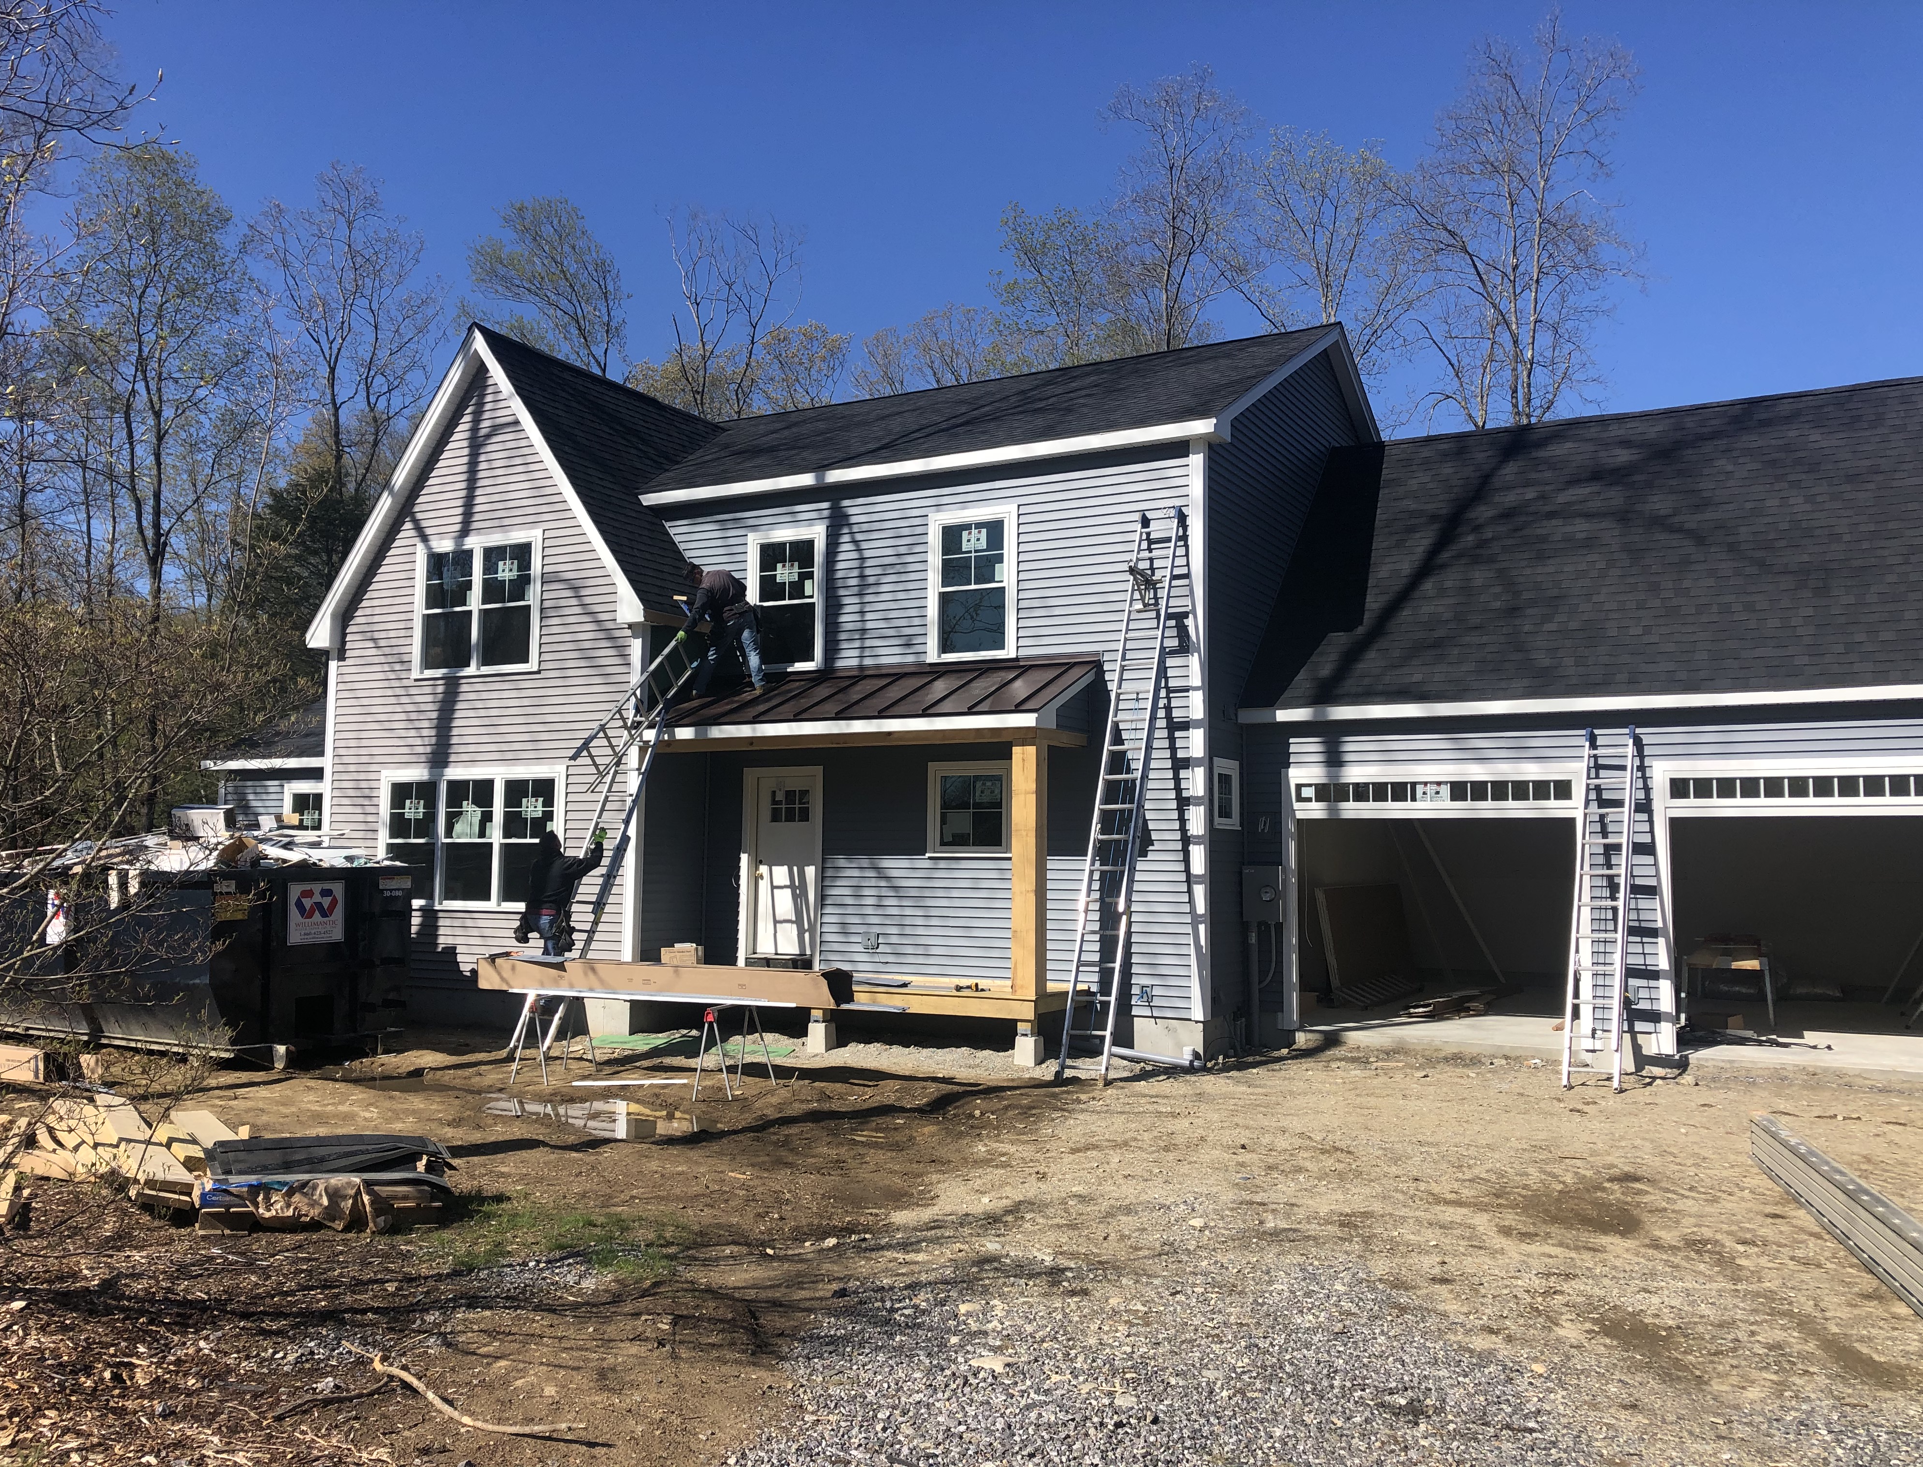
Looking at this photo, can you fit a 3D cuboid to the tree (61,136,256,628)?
[{"bbox_3d":[-18.486,-4.376,35.953,4.800,18.634,4.800,3,-6,-27],"label":"tree"}]

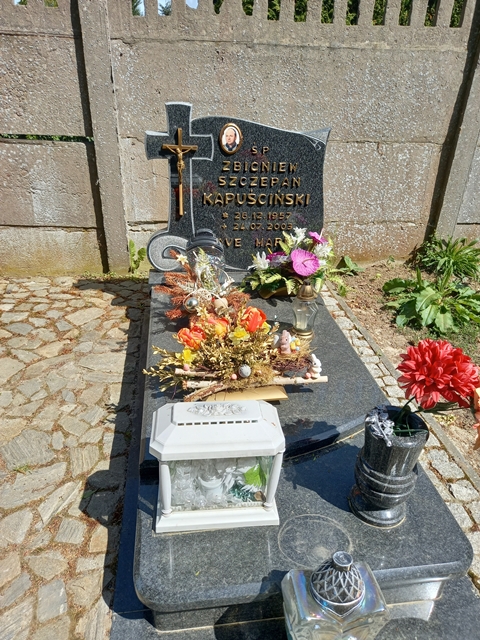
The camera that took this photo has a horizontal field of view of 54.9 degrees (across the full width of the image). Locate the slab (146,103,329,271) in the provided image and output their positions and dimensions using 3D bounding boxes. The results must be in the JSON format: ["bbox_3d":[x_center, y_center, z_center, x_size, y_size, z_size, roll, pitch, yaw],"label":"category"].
[{"bbox_3d":[-0.011,-0.611,2.205,0.832,0.757,0.085,-2,25,-7],"label":"slab"}]

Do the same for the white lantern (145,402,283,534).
[{"bbox_3d":[-0.057,0.353,1.167,0.312,0.302,0.182,-1,27,-5],"label":"white lantern"}]

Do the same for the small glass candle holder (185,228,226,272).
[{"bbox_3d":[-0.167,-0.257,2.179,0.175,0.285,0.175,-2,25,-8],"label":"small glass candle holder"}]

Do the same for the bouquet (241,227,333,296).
[{"bbox_3d":[0.205,-0.275,2.222,0.430,0.300,0.280,-2,25,-8],"label":"bouquet"}]

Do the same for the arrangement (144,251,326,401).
[{"bbox_3d":[-0.051,-0.023,1.802,0.600,0.260,0.720,-2,27,-8],"label":"arrangement"}]

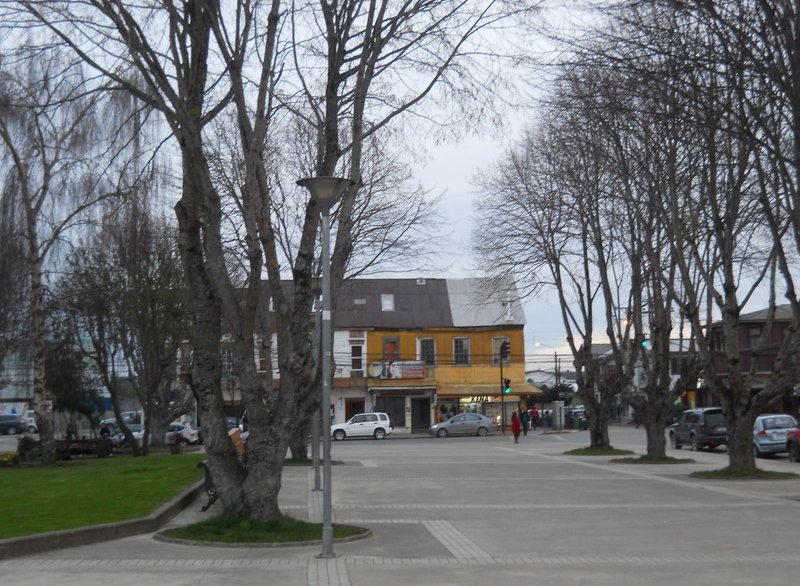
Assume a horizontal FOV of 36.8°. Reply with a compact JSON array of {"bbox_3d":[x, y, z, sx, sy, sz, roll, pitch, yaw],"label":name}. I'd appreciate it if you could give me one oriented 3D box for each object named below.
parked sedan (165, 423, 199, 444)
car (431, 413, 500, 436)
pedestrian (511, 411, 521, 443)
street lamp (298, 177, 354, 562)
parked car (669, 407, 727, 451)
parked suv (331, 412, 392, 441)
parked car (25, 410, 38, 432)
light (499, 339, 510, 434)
[{"bbox_3d":[-14.424,8.516,72.932,4.450,1.470,1.740,0,-5,-4],"label":"parked sedan"},{"bbox_3d":[3.992,8.324,75.813,4.300,1.490,1.690,0,-5,-4],"label":"car"},{"bbox_3d":[5.945,6.912,61.874,0.520,1.610,0.400,-2,-6,18],"label":"pedestrian"},{"bbox_3d":[-0.832,0.815,13.597,0.680,4.260,0.680,0,-5,-4],"label":"street lamp"},{"bbox_3d":[12.545,5.542,49.351,1.780,1.730,4.550,0,-5,-4],"label":"parked car"},{"bbox_3d":[-2.509,8.222,74.253,4.150,1.720,1.760,0,-5,-4],"label":"parked suv"},{"bbox_3d":[-27.308,9.743,91.083,4.200,1.800,1.750,0,-5,-4],"label":"parked car"},{"bbox_3d":[6.756,6.027,77.275,0.500,5.950,0.600,-4,-6,30],"label":"light"}]

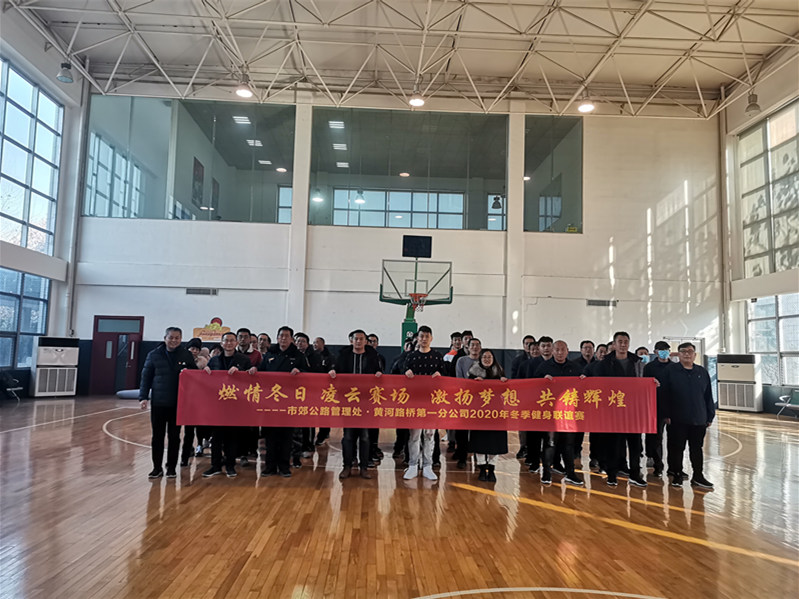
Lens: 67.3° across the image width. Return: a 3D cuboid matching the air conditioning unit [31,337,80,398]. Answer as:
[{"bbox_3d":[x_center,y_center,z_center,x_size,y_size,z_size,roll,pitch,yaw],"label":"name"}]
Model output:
[{"bbox_3d":[-10.506,2.080,18.307,0.530,1.786,1.107,-4,-8,44],"label":"air conditioning unit"}]

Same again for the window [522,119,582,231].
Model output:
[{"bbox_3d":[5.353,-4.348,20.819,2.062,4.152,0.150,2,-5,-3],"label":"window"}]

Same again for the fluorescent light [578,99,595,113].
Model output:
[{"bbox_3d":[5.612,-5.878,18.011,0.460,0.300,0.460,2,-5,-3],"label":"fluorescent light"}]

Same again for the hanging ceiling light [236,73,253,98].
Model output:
[{"bbox_3d":[-4.519,-6.281,17.576,0.460,0.530,0.460,2,-5,-3],"label":"hanging ceiling light"}]

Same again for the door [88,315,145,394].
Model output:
[{"bbox_3d":[-9.189,1.832,19.522,1.603,2.576,0.160,2,-5,-3],"label":"door"}]

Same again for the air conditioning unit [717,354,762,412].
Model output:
[{"bbox_3d":[10.885,2.673,19.175,0.530,1.786,1.107,6,-7,-38],"label":"air conditioning unit"}]

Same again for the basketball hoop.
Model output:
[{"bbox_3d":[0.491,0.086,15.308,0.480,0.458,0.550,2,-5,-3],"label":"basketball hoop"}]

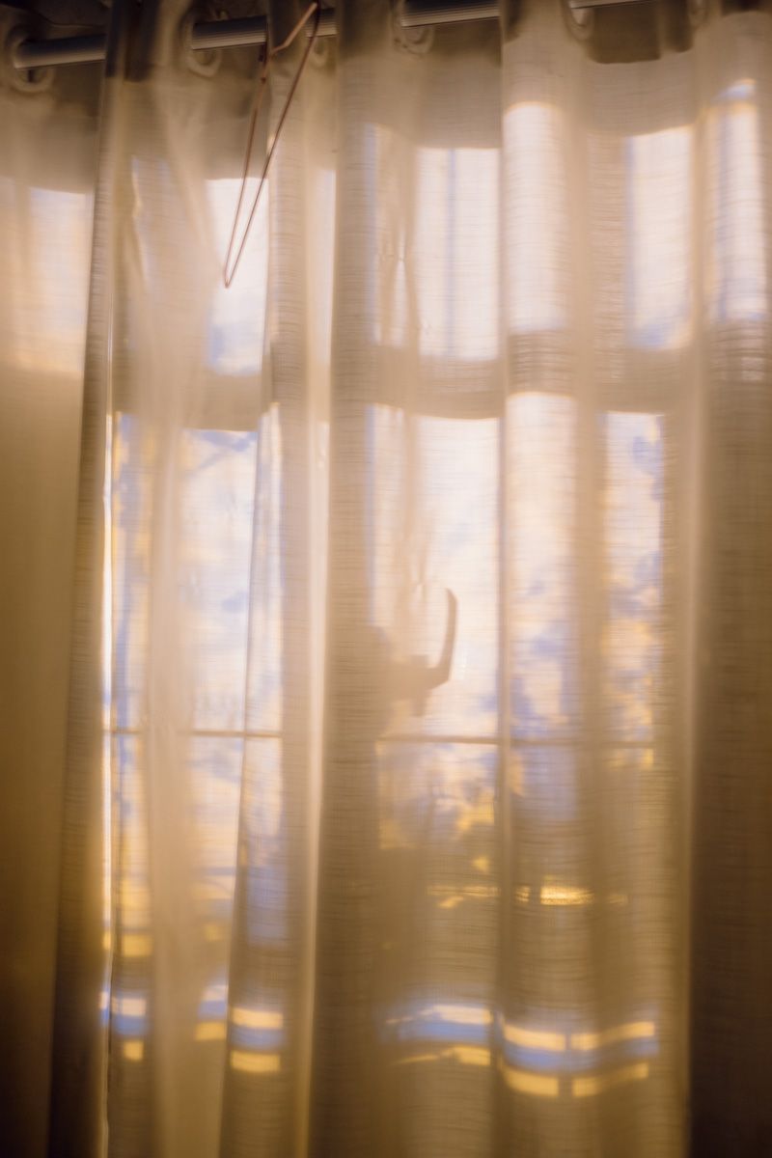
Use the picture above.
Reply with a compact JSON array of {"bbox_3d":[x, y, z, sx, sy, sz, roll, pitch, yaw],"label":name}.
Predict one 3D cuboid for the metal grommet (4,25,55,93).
[{"bbox_3d":[-0.349,-0.508,1.670,0.010,0.062,0.062,-1,-6,30],"label":"metal grommet"}]

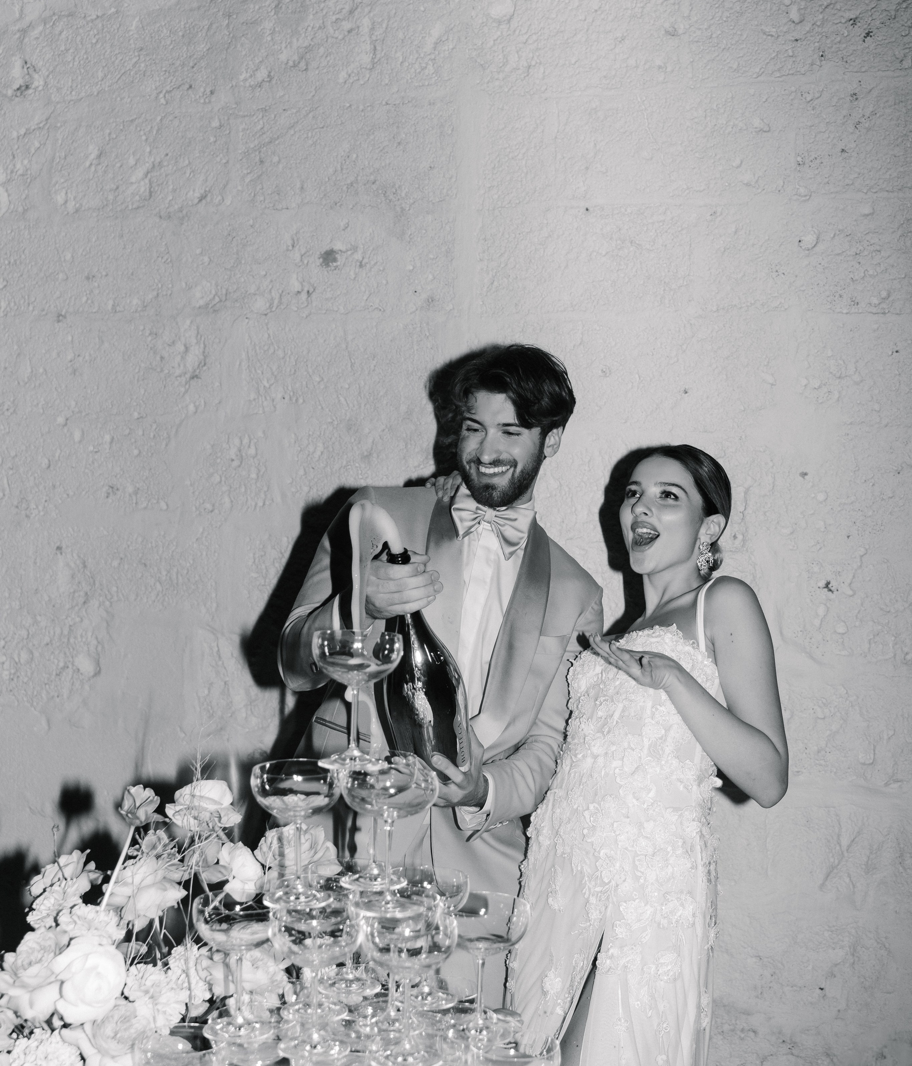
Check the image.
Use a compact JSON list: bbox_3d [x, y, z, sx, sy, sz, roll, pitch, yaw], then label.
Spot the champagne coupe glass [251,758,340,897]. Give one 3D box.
[{"bbox_3d":[-0.175,0.333,1.726,0.102,0.147,0.102,1,1,0],"label":"champagne coupe glass"}]

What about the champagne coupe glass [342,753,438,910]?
[{"bbox_3d":[-0.072,0.335,1.695,0.102,0.147,0.102,1,1,0],"label":"champagne coupe glass"}]

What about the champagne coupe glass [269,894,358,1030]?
[{"bbox_3d":[-0.147,0.466,1.632,0.099,0.142,0.099,1,2,0],"label":"champagne coupe glass"}]

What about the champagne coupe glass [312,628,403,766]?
[{"bbox_3d":[-0.113,0.186,1.752,0.102,0.147,0.102,1,1,0],"label":"champagne coupe glass"}]

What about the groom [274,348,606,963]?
[{"bbox_3d":[-0.025,0.568,2.349,0.530,1.730,0.470,1,2,-5],"label":"groom"}]

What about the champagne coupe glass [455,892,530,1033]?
[{"bbox_3d":[0.028,0.468,1.672,0.099,0.142,0.099,1,2,0],"label":"champagne coupe glass"}]

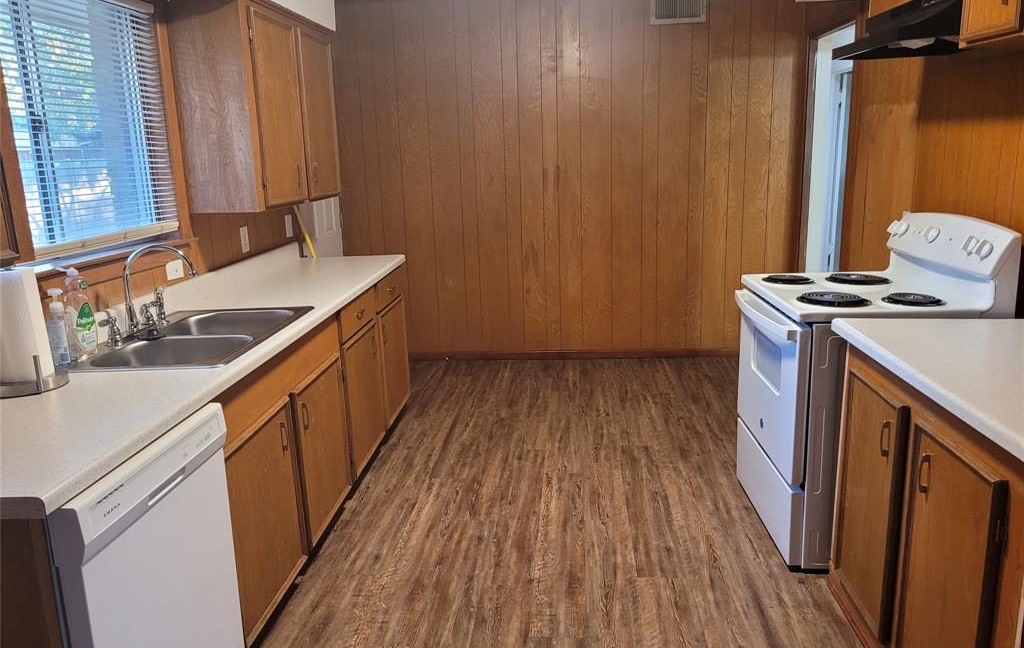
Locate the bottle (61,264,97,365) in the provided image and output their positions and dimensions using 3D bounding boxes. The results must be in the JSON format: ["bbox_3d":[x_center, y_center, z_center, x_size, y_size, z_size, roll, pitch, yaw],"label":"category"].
[{"bbox_3d":[-1.289,-0.032,2.283,0.057,0.264,0.085,-1,13,5],"label":"bottle"}]

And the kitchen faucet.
[{"bbox_3d":[-1.184,-0.123,2.611,0.265,0.288,0.170,-1,13,5],"label":"kitchen faucet"}]

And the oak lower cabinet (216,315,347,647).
[{"bbox_3d":[-1.049,0.459,2.736,0.610,0.823,1.170,-1,13,5],"label":"oak lower cabinet"}]

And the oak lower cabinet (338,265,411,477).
[{"bbox_3d":[-0.959,0.187,3.906,0.610,0.823,1.220,-1,13,5],"label":"oak lower cabinet"}]

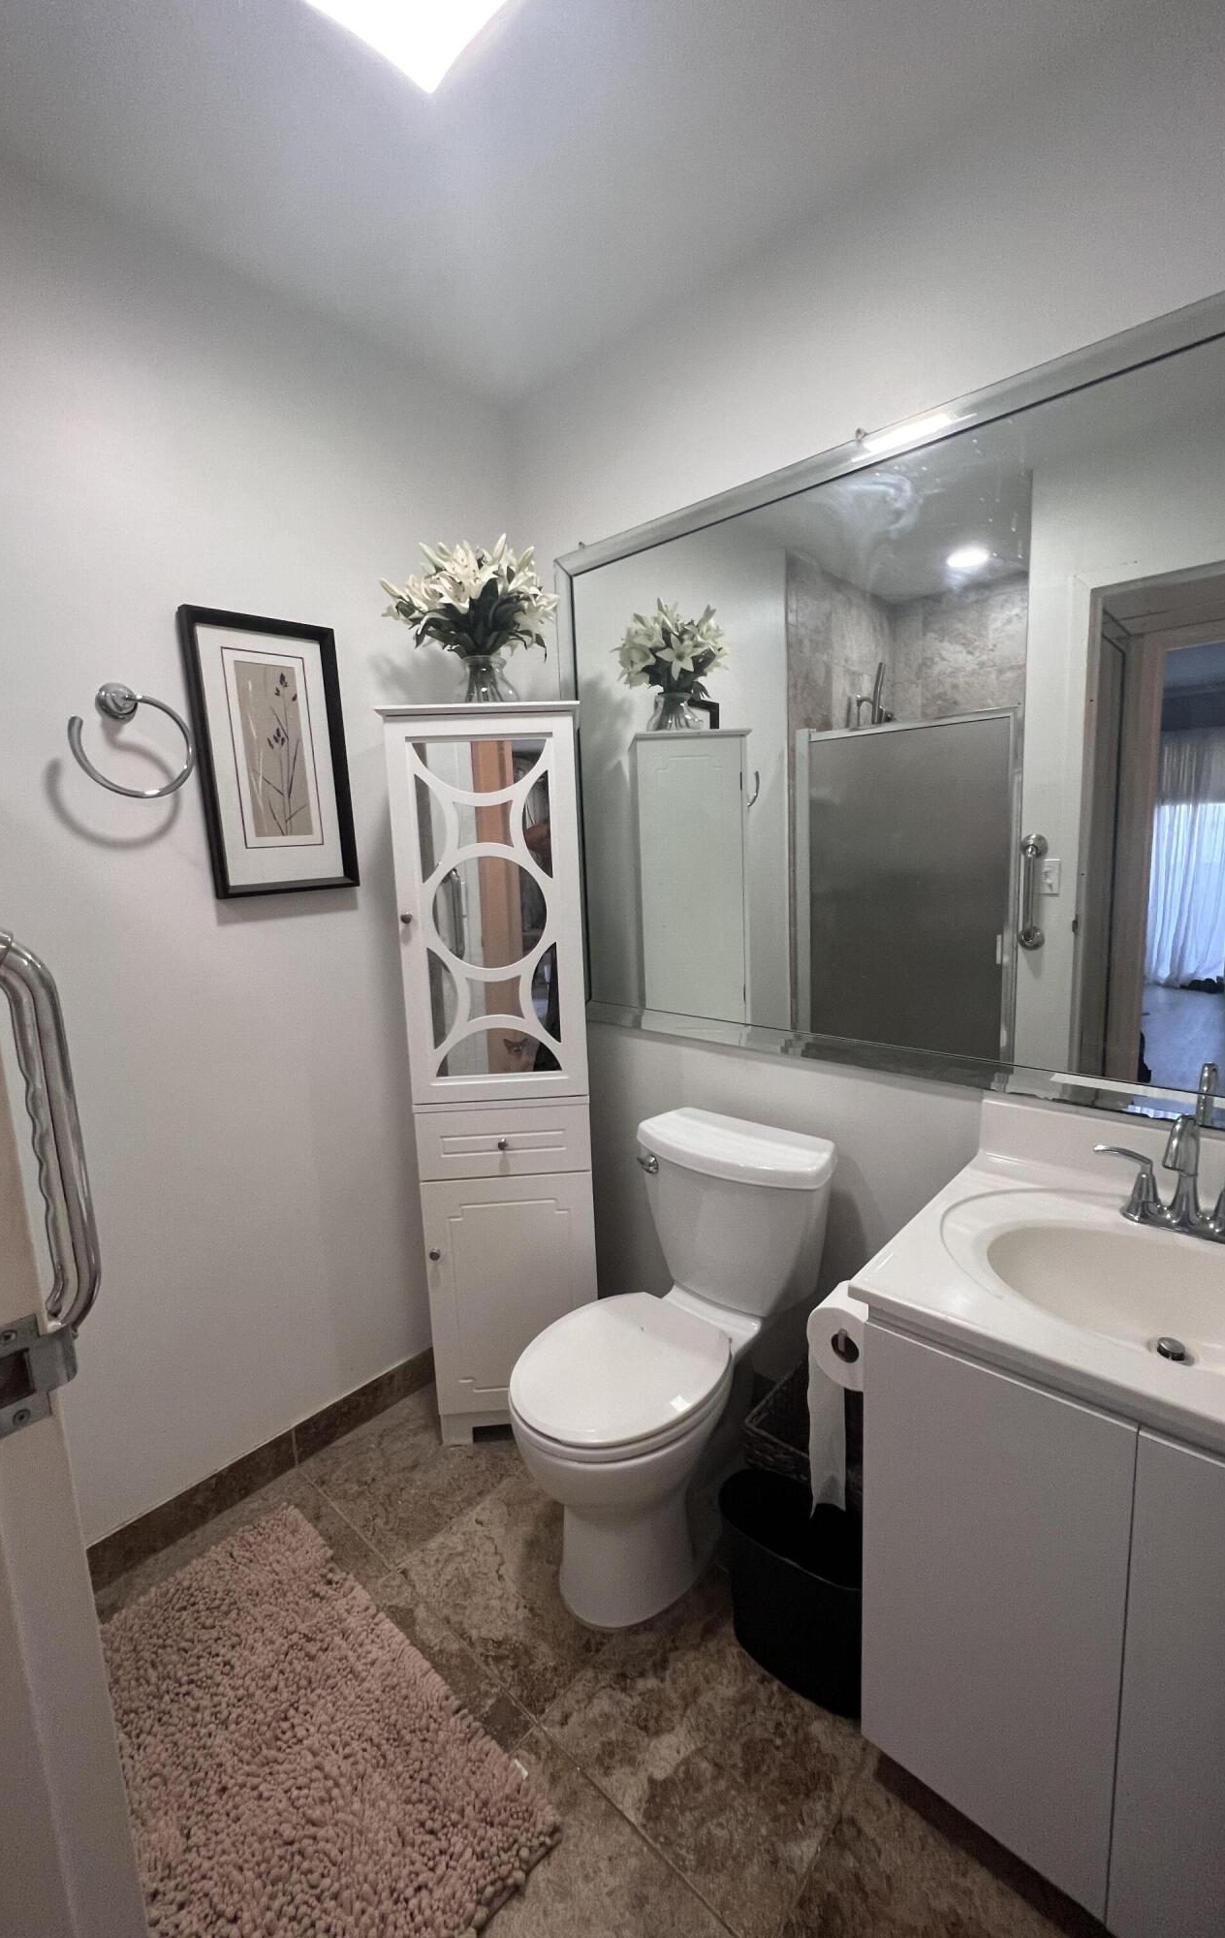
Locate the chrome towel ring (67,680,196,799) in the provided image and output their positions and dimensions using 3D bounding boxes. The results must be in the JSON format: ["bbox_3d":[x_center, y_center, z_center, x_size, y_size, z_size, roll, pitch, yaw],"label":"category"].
[{"bbox_3d":[-0.861,-0.410,1.302,0.075,0.200,0.190,6,12,43],"label":"chrome towel ring"}]

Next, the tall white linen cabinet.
[{"bbox_3d":[-0.246,0.271,1.720,0.405,1.645,0.290,-3,9,-2],"label":"tall white linen cabinet"}]

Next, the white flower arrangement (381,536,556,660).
[{"bbox_3d":[-0.312,-0.806,1.578,0.350,0.265,0.320,-3,9,-2],"label":"white flower arrangement"}]

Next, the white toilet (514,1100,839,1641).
[{"bbox_3d":[0.093,0.756,1.463,0.400,0.738,0.680,5,12,41],"label":"white toilet"}]

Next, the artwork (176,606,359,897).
[{"bbox_3d":[-0.696,-0.436,1.517,0.022,0.550,0.304,6,12,43],"label":"artwork"}]

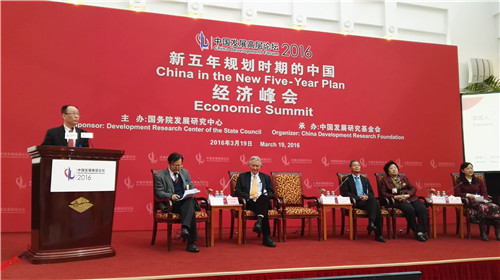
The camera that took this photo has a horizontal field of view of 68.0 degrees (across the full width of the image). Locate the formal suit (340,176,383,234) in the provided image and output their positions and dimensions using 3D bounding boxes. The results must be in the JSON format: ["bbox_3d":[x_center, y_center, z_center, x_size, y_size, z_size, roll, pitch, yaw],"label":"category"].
[{"bbox_3d":[1.878,1.014,6.002,0.550,0.900,0.760,2,-8,-14],"label":"formal suit"}]

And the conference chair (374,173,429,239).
[{"bbox_3d":[2.518,1.079,6.183,0.625,1.033,0.660,1,-6,-8],"label":"conference chair"}]

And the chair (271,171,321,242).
[{"bbox_3d":[0.722,1.023,5.832,0.610,1.030,0.660,2,-8,-13],"label":"chair"}]

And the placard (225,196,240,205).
[{"bbox_3d":[-0.247,0.877,5.270,0.200,0.100,0.080,5,-7,-33],"label":"placard"}]

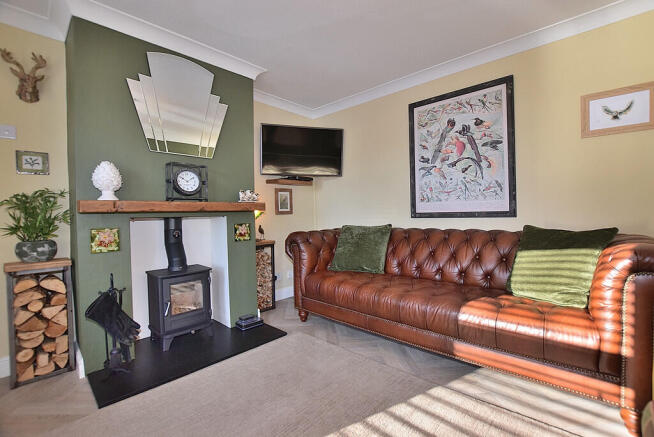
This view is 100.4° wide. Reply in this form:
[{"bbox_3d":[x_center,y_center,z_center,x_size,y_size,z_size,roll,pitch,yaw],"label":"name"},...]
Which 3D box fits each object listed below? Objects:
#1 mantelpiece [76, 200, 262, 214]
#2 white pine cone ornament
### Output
[{"bbox_3d":[-1.080,-0.093,2.150,0.149,0.074,1.296,2,4,44],"label":"mantelpiece"},{"bbox_3d":[-1.428,-0.242,1.774,0.149,0.253,0.151,2,4,44],"label":"white pine cone ornament"}]

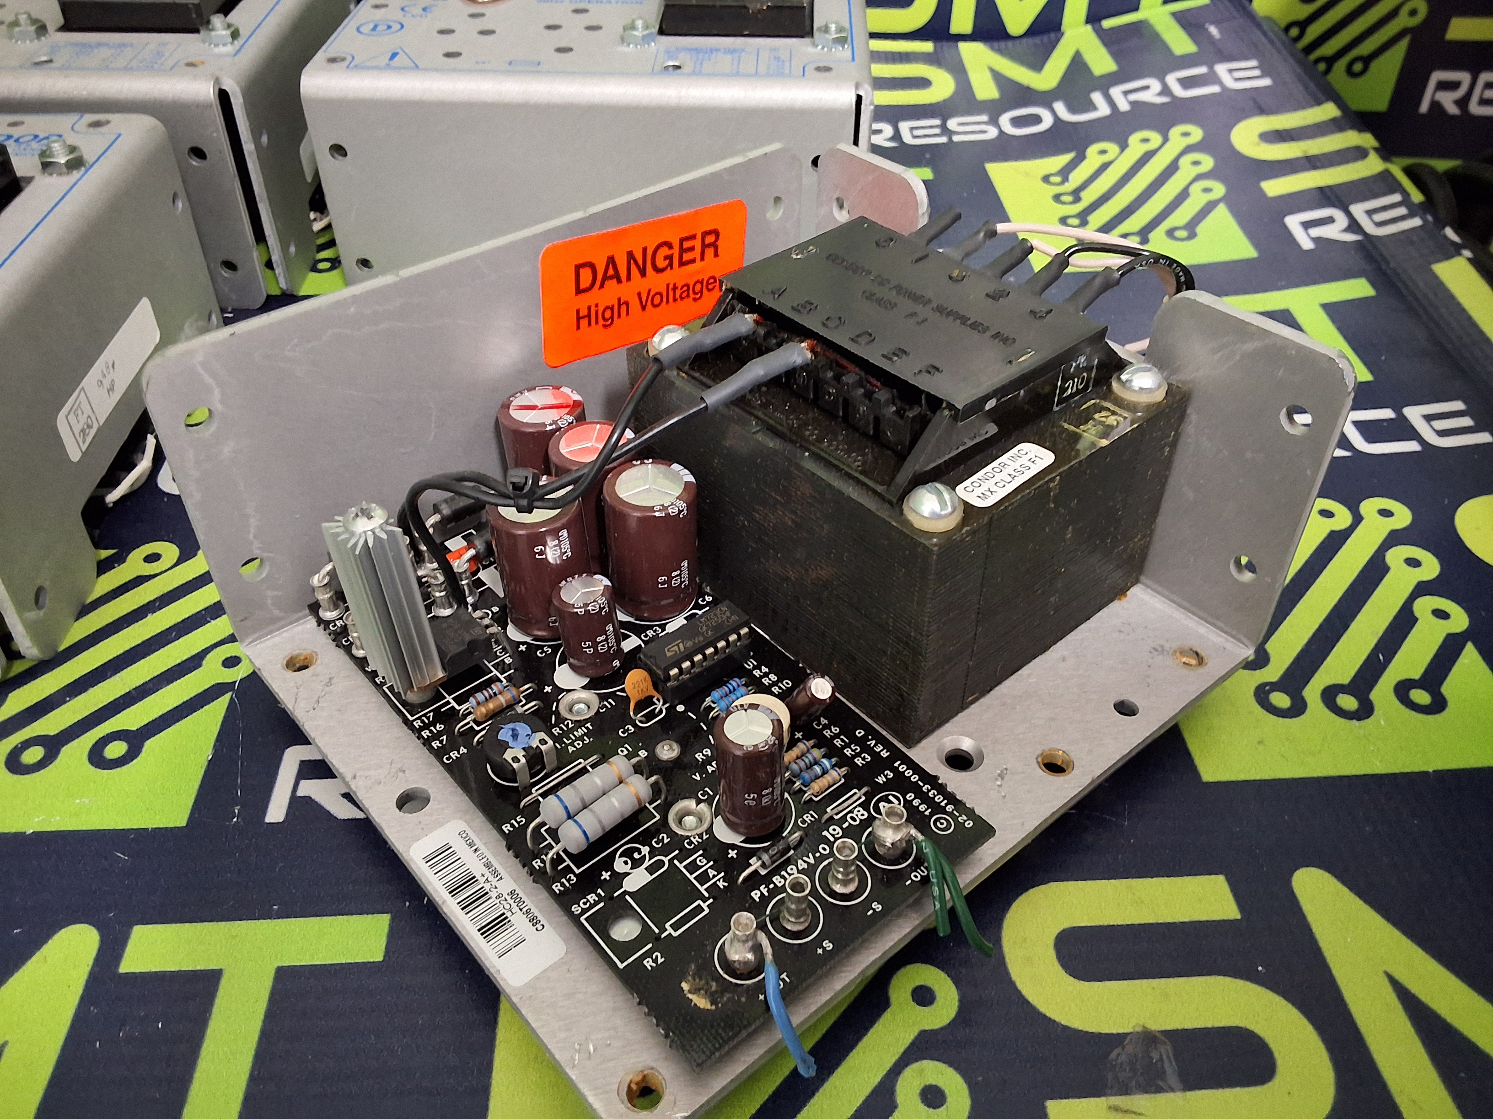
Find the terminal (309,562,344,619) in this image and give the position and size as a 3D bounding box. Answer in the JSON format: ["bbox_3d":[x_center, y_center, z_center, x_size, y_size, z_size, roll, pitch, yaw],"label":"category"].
[{"bbox_3d":[-0.075,0.007,0.215,0.005,0.009,0.005,-29,48,-29],"label":"terminal"}]

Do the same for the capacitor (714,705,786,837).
[{"bbox_3d":[0.001,0.031,0.177,0.010,0.020,0.010,-2,42,2],"label":"capacitor"}]

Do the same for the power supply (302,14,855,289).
[{"bbox_3d":[-0.038,-0.137,0.364,0.143,0.065,0.124,1,43,1],"label":"power supply"}]

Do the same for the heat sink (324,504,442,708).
[{"bbox_3d":[-0.056,0.008,0.192,0.012,0.036,0.012,-31,49,-27],"label":"heat sink"}]

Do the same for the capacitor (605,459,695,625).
[{"bbox_3d":[-0.017,-0.004,0.215,0.016,0.025,0.016,1,41,-1],"label":"capacitor"}]

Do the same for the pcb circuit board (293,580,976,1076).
[{"bbox_3d":[-0.021,0.026,0.207,0.059,0.002,0.117,-29,48,-30],"label":"pcb circuit board"}]

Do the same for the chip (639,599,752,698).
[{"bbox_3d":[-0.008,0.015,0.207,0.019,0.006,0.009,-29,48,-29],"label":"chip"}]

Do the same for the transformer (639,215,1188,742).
[{"bbox_3d":[0.028,-0.022,0.222,0.065,0.057,0.075,-29,48,-30],"label":"transformer"}]

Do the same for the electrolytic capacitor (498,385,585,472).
[{"bbox_3d":[-0.039,-0.020,0.240,0.016,0.025,0.016,0,40,0],"label":"electrolytic capacitor"}]

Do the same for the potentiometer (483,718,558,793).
[{"bbox_3d":[-0.036,0.030,0.190,0.010,0.006,0.011,0,40,0],"label":"potentiometer"}]

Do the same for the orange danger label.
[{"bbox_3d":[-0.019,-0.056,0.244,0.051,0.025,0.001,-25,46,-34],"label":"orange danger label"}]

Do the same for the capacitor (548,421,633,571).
[{"bbox_3d":[-0.028,-0.012,0.231,0.016,0.025,0.016,0,40,0],"label":"capacitor"}]

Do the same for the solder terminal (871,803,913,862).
[{"bbox_3d":[0.022,0.041,0.182,0.006,0.008,0.005,-29,48,-30],"label":"solder terminal"}]

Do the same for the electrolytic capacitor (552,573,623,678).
[{"bbox_3d":[-0.026,0.011,0.203,0.010,0.016,0.010,-3,41,3],"label":"electrolytic capacitor"}]

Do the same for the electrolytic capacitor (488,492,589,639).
[{"bbox_3d":[-0.035,0.000,0.210,0.016,0.025,0.016,0,40,0],"label":"electrolytic capacitor"}]

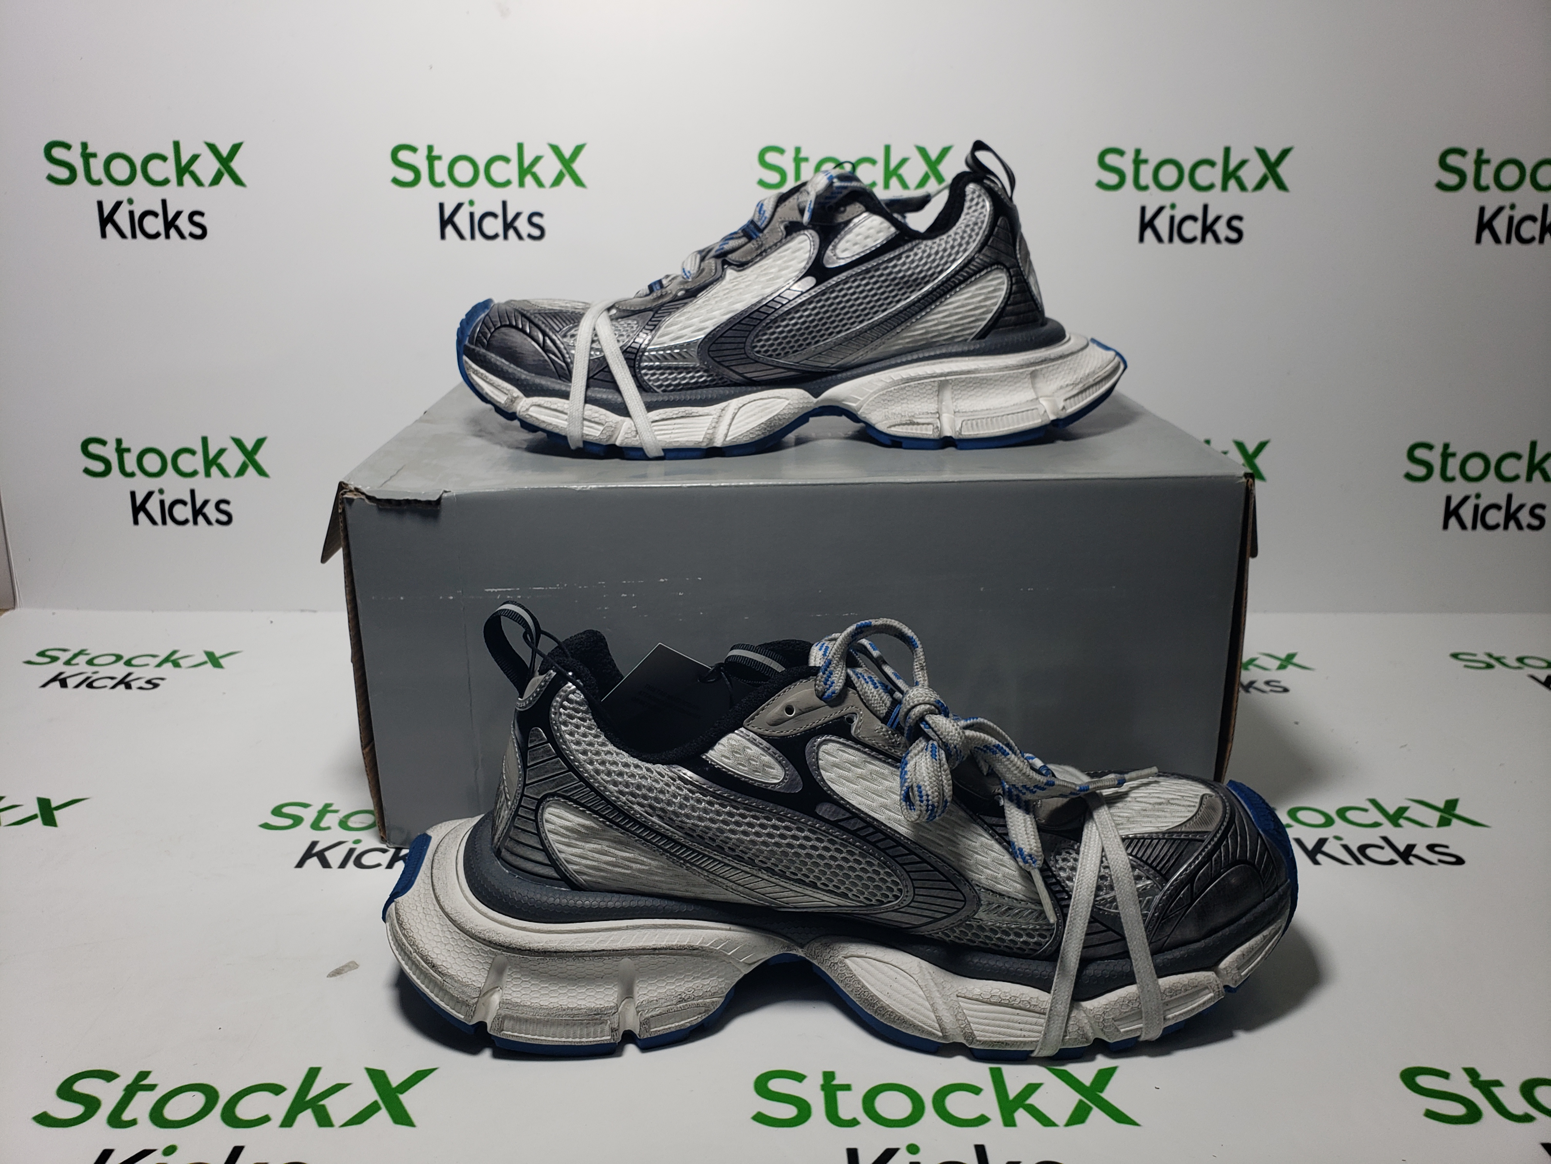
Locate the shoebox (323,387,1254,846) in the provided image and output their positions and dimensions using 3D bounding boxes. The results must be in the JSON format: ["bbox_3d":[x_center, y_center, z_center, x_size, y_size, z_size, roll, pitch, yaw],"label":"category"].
[{"bbox_3d":[0.007,-0.011,0.638,0.375,0.169,0.280,-1,20,-2],"label":"shoebox"}]

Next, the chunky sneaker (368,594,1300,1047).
[{"bbox_3d":[0.024,0.079,0.430,0.333,0.143,0.117,0,20,0],"label":"chunky sneaker"}]

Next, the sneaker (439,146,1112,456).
[{"bbox_3d":[0.008,-0.144,0.564,0.328,0.133,0.117,-1,20,-2],"label":"sneaker"}]

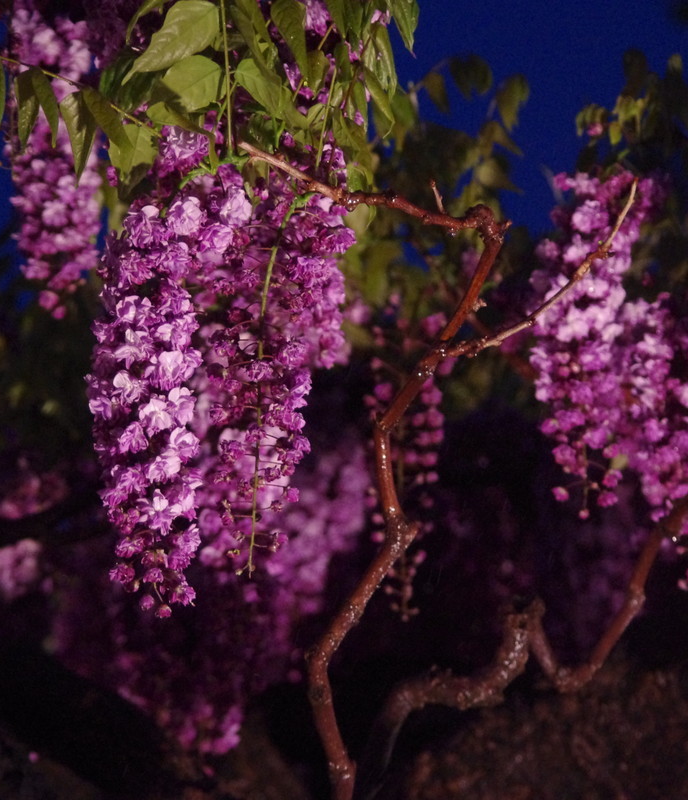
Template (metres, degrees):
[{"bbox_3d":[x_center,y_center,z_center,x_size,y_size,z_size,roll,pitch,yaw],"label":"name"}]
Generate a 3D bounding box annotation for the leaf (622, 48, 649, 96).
[{"bbox_3d":[0.244,-0.274,4.100,0.021,0.040,0.018,0,-3,0],"label":"leaf"}]

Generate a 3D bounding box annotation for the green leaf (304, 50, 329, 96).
[{"bbox_3d":[-0.018,-0.213,3.200,0.016,0.030,0.014,0,-3,0],"label":"green leaf"}]

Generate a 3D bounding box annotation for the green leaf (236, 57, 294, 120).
[{"bbox_3d":[-0.049,-0.196,3.080,0.023,0.048,0.018,-41,0,-12],"label":"green leaf"}]

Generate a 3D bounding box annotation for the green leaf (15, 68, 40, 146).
[{"bbox_3d":[-0.205,-0.189,3.170,0.014,0.051,0.015,8,-3,11],"label":"green leaf"}]

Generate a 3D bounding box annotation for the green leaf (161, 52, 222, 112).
[{"bbox_3d":[-0.097,-0.200,3.100,0.042,0.032,0.016,-39,-13,-3],"label":"green leaf"}]

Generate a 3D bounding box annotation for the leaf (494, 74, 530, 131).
[{"bbox_3d":[0.127,-0.225,3.700,0.024,0.042,0.018,8,0,-6],"label":"leaf"}]

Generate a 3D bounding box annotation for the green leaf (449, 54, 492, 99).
[{"bbox_3d":[0.094,-0.241,3.650,0.031,0.033,0.020,0,-3,0],"label":"green leaf"}]

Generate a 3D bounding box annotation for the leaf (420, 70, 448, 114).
[{"bbox_3d":[0.068,-0.232,3.700,0.015,0.035,0.015,-27,0,0],"label":"leaf"}]

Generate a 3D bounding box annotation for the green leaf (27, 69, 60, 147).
[{"bbox_3d":[-0.194,-0.189,3.170,0.013,0.052,0.015,-12,-3,-11],"label":"green leaf"}]

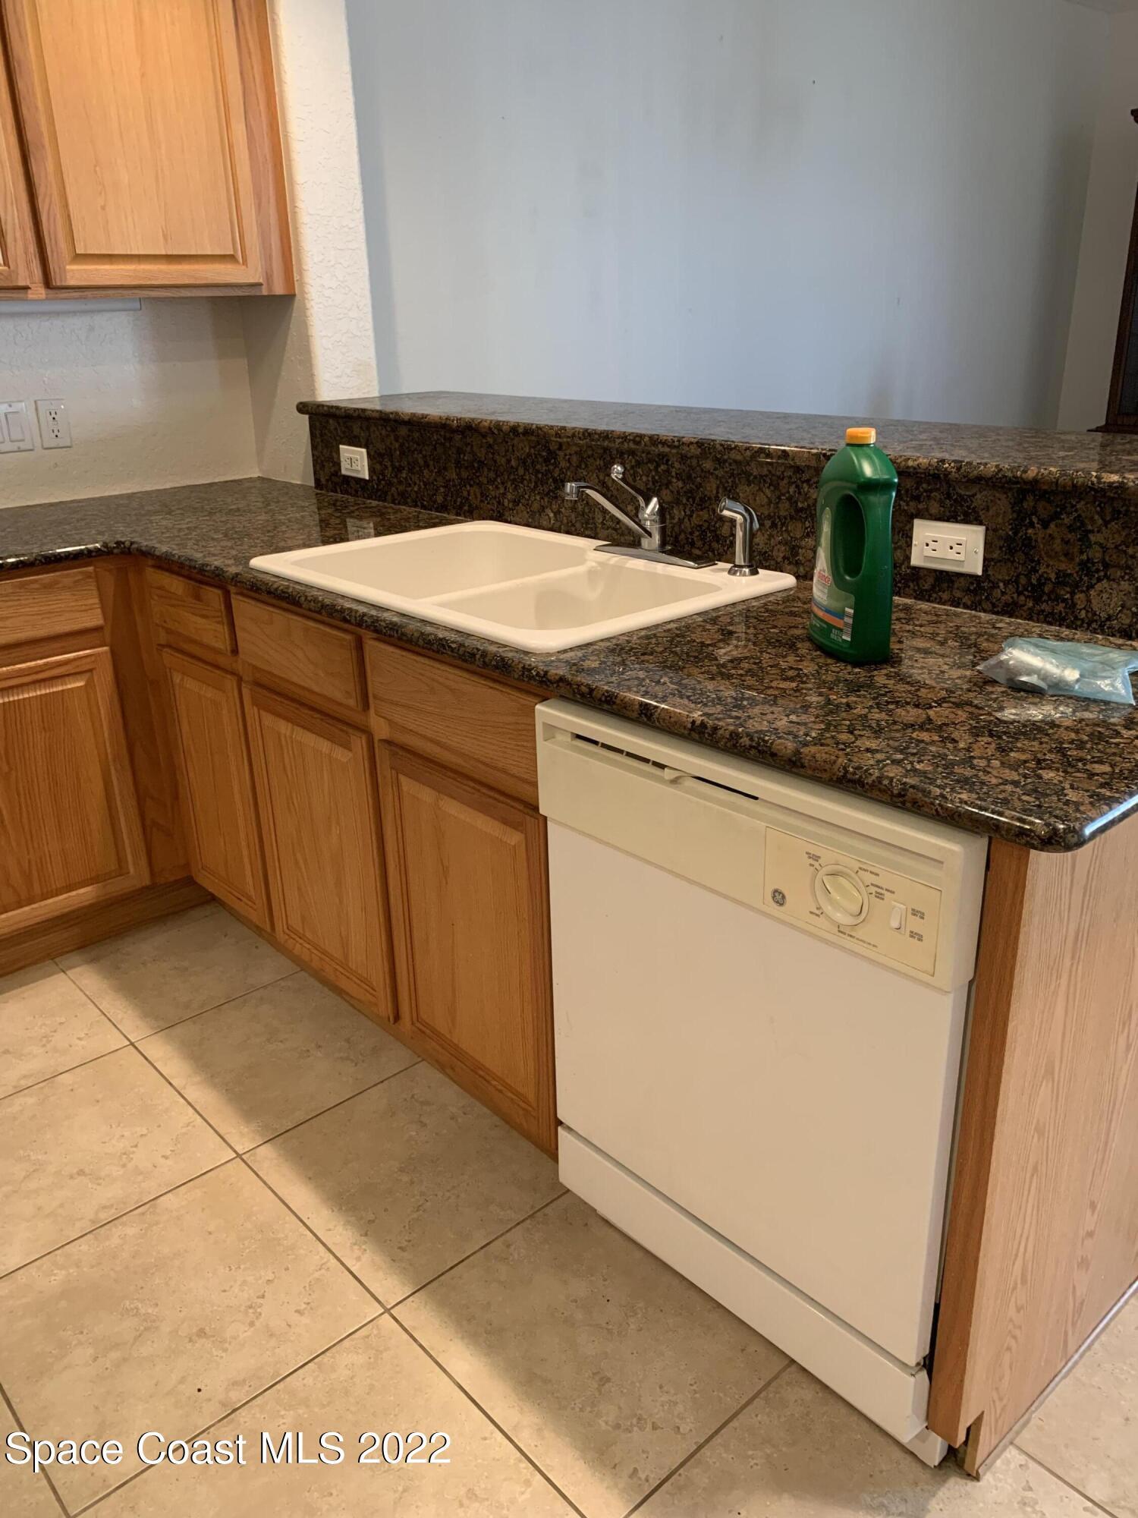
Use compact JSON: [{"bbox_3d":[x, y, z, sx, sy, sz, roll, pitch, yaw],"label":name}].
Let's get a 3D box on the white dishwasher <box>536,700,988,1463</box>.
[{"bbox_3d":[0.400,0.336,1.601,0.625,0.878,0.606,-19,27,-38],"label":"white dishwasher"}]

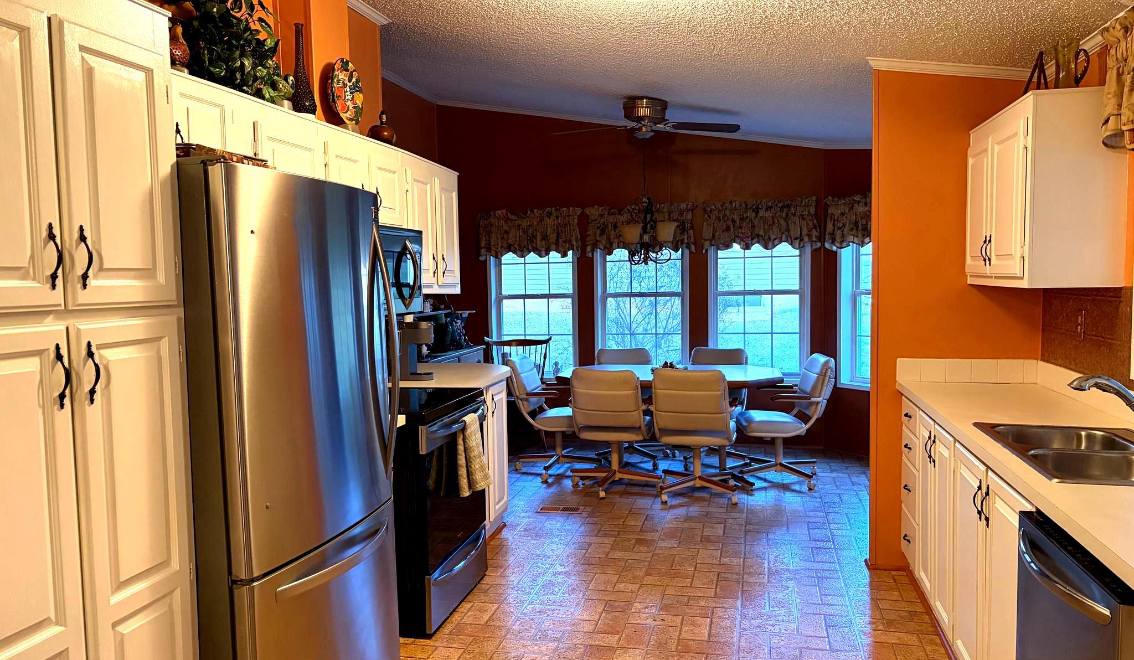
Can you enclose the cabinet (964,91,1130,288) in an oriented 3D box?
[{"bbox_3d":[1.938,-0.537,3.522,0.335,0.710,0.940,0,4,13],"label":"cabinet"}]

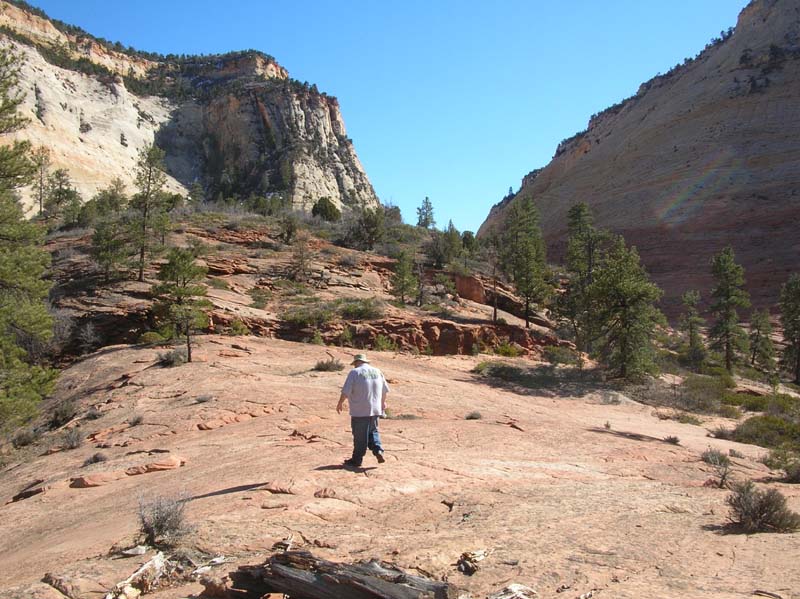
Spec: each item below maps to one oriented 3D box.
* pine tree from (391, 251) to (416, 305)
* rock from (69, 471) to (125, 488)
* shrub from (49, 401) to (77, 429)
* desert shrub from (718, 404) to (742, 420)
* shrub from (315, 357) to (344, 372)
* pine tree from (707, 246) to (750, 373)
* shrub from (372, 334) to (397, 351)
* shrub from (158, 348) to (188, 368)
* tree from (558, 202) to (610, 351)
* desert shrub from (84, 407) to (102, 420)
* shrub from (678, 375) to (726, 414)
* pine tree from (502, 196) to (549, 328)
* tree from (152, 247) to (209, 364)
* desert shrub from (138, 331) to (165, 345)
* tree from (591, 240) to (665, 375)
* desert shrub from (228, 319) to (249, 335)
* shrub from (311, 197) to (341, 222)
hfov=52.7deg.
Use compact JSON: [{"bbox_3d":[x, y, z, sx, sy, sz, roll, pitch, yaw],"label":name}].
[{"bbox_3d":[0.186,-1.170,43.000,1.383,2.872,1.272,0,-2,0],"label":"pine tree"},{"bbox_3d":[-4.280,2.538,11.400,0.790,0.203,0.474,0,-2,0],"label":"rock"},{"bbox_3d":[-8.141,2.774,19.500,0.662,0.669,0.596,1,-3,-23],"label":"shrub"},{"bbox_3d":[9.812,3.355,24.000,0.698,0.470,0.628,-1,-3,22],"label":"desert shrub"},{"bbox_3d":[-2.267,2.091,26.000,0.936,0.504,0.917,0,-3,0],"label":"shrub"},{"bbox_3d":[19.565,0.594,48.000,2.419,7.332,2.494,0,-3,0],"label":"pine tree"},{"bbox_3d":[-0.633,1.755,33.000,0.950,0.640,0.931,0,-3,0],"label":"shrub"},{"bbox_3d":[-7.425,1.934,26.500,0.964,0.649,0.867,1,-3,-16],"label":"shrub"},{"bbox_3d":[9.357,-1.167,41.000,2.585,7.431,2.585,-1,-3,13],"label":"tree"},{"bbox_3d":[-6.635,2.468,17.500,0.378,0.297,0.370,0,-3,0],"label":"desert shrub"},{"bbox_3d":[9.697,3.055,26.000,1.576,1.274,1.418,-1,-3,20],"label":"shrub"},{"bbox_3d":[6.986,-2.060,45.000,2.509,7.274,2.509,0,-3,9],"label":"pine tree"},{"bbox_3d":[-7.331,0.200,27.000,2.004,3.808,1.844,0,-2,0],"label":"tree"},{"bbox_3d":[-9.837,1.504,32.000,1.029,0.610,0.875,0,-2,0],"label":"desert shrub"},{"bbox_3d":[9.287,0.327,33.000,2.960,5.739,2.960,-1,-3,16],"label":"tree"},{"bbox_3d":[-6.992,1.169,35.000,0.866,0.693,0.779,0,-2,0],"label":"desert shrub"},{"bbox_3d":[-7.188,-8.684,78.000,2.895,2.509,2.663,0,-2,0],"label":"shrub"}]

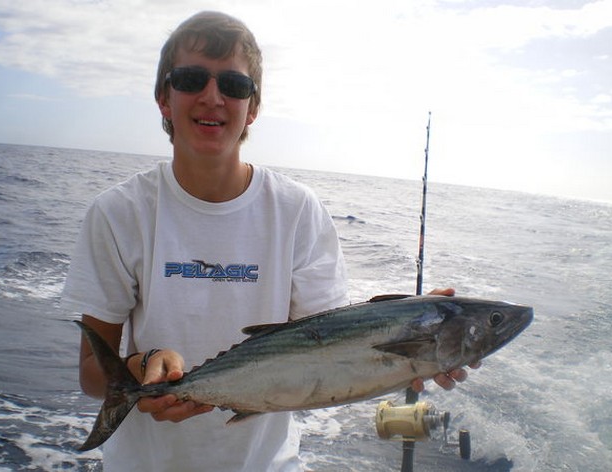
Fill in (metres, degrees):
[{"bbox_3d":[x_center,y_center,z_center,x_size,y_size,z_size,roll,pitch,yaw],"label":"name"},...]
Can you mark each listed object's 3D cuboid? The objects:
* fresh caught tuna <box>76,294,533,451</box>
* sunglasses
[{"bbox_3d":[-0.007,0.137,0.835,0.595,0.165,0.095,-11,-2,2],"label":"fresh caught tuna"},{"bbox_3d":[-0.158,-0.238,1.066,0.140,0.043,0.142,5,2,-13],"label":"sunglasses"}]

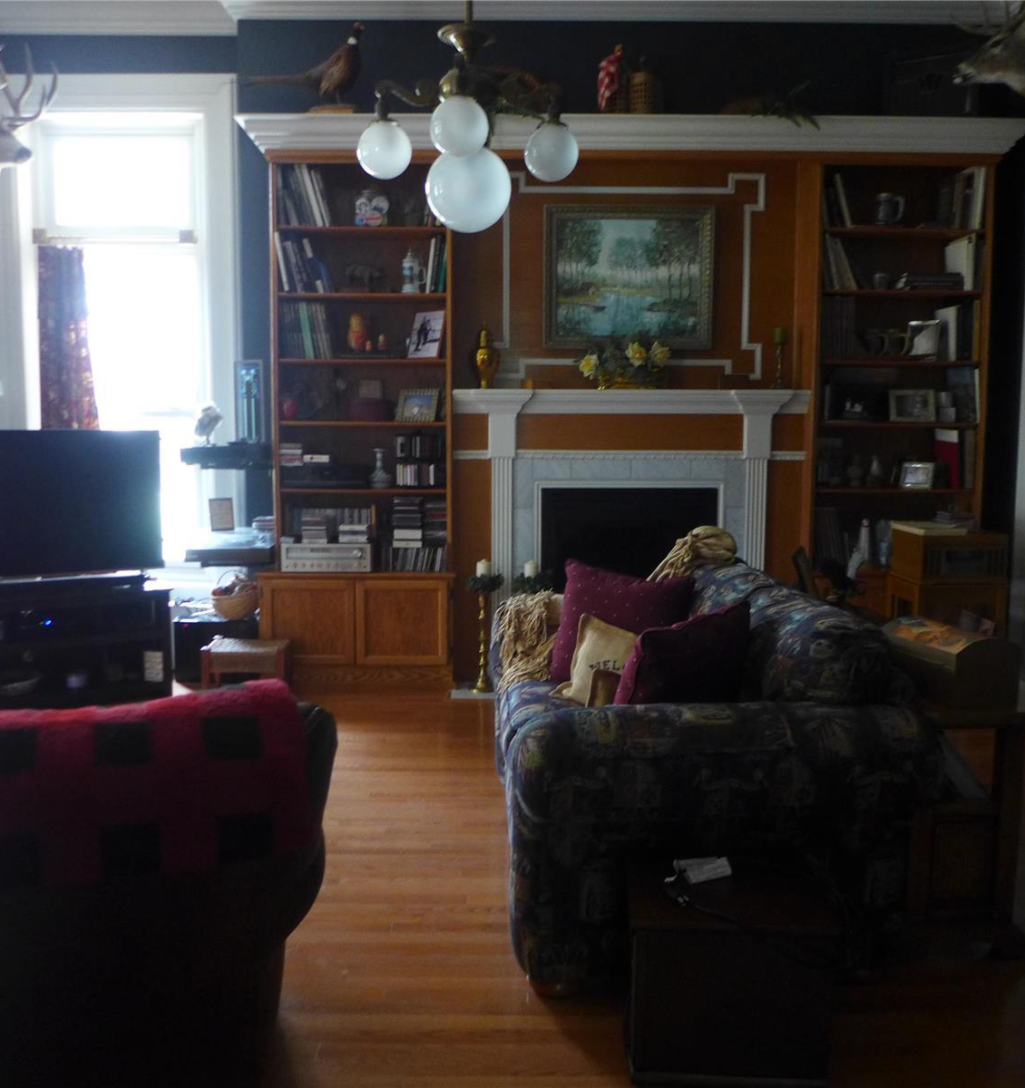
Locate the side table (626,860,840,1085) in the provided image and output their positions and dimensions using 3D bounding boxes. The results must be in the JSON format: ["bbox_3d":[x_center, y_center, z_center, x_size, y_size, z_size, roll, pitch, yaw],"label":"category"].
[{"bbox_3d":[0.432,0.870,2.079,0.400,0.301,0.310,1,6,4],"label":"side table"}]

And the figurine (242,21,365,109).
[{"bbox_3d":[-0.985,-2.247,4.739,0.580,0.415,0.190,0,6,0],"label":"figurine"}]

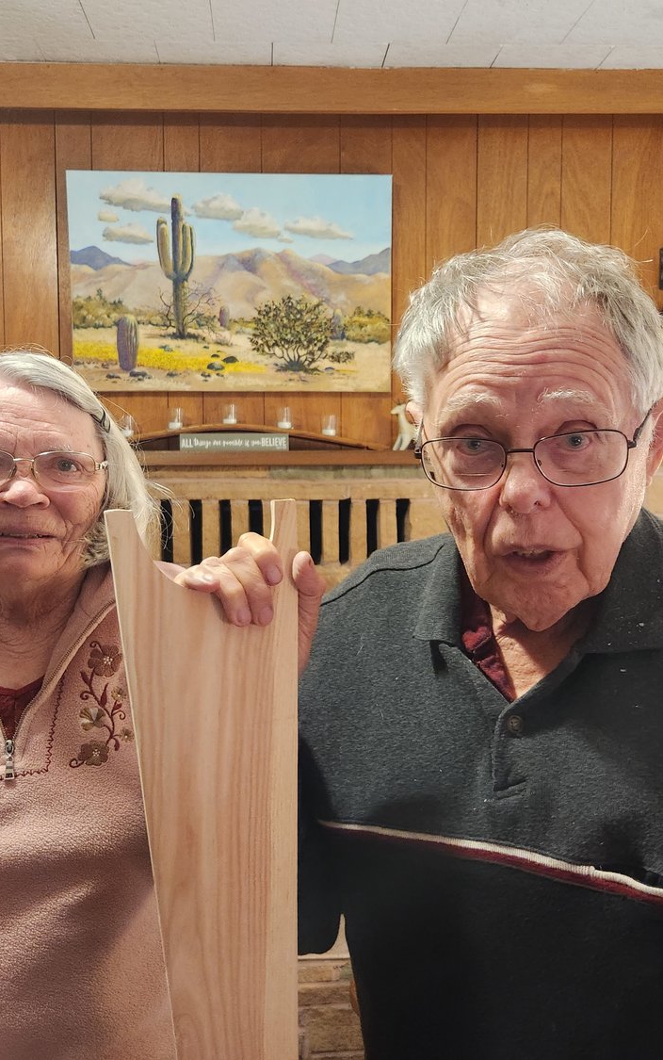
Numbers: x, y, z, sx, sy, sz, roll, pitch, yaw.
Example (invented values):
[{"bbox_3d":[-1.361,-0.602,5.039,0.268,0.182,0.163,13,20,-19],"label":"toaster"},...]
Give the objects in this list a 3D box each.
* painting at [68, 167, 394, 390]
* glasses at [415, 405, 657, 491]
[{"bbox_3d":[-0.284,-0.704,2.695,0.917,0.611,0.028,0,7,-3],"label":"painting"},{"bbox_3d":[0.141,-0.066,0.643,0.140,0.043,0.142,0,19,20],"label":"glasses"}]

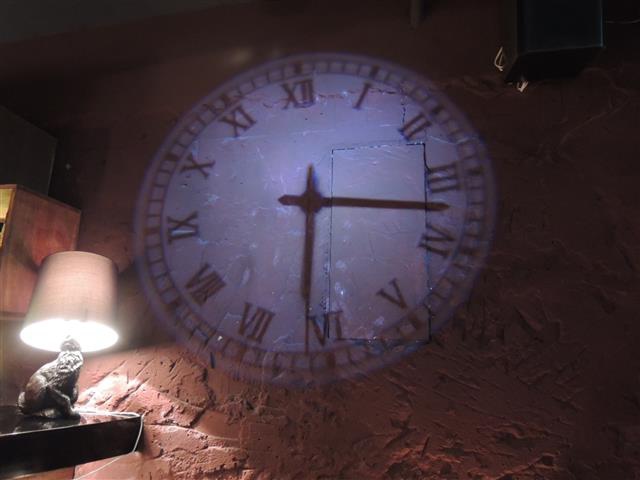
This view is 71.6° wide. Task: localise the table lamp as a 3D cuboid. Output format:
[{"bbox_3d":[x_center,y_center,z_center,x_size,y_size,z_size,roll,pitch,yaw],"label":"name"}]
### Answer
[{"bbox_3d":[-0.722,0.272,1.293,0.250,0.445,0.250,4,-15,-8],"label":"table lamp"}]

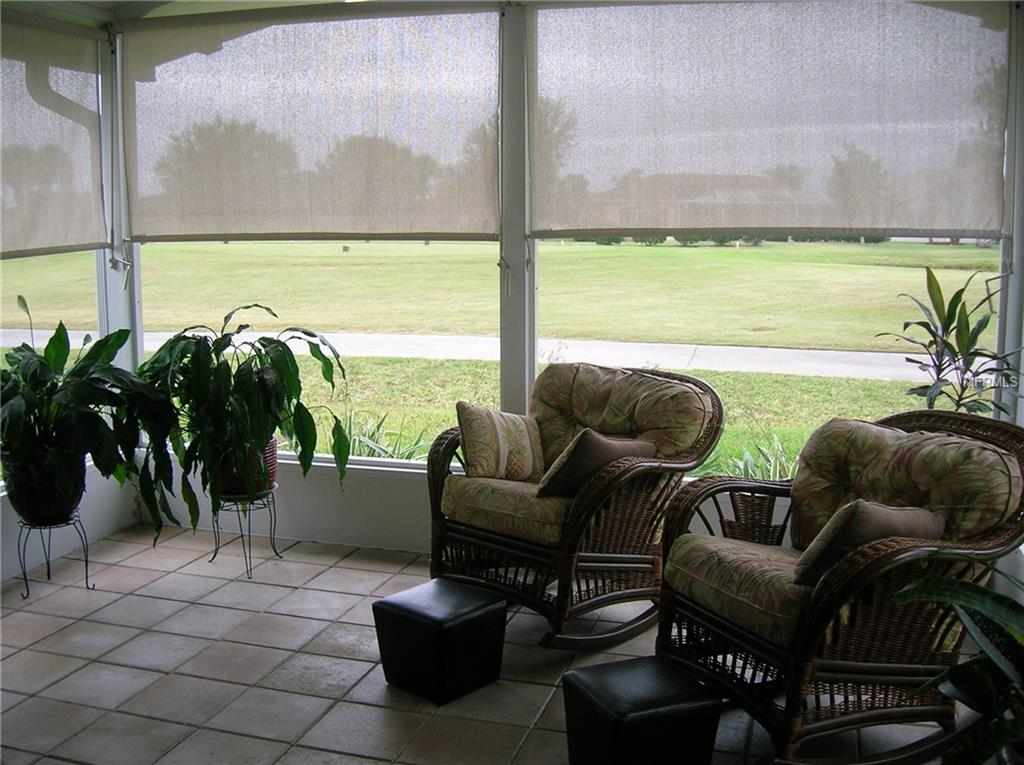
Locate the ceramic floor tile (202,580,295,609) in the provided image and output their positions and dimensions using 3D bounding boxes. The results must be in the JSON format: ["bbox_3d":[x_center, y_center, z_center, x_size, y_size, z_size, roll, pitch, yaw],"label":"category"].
[{"bbox_3d":[-1.102,0.897,4.201,0.315,0.012,0.315,2,8,16],"label":"ceramic floor tile"}]

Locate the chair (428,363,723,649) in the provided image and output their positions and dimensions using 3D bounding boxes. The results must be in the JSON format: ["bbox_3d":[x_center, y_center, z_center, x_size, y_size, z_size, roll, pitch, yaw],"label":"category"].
[{"bbox_3d":[0.247,0.457,3.959,0.783,0.912,0.921,8,10,41],"label":"chair"}]

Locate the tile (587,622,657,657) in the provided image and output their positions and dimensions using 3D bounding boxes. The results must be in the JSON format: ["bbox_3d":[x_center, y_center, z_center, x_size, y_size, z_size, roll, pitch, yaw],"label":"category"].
[{"bbox_3d":[0.439,0.971,3.806,0.320,0.010,0.320,2,8,15],"label":"tile"}]

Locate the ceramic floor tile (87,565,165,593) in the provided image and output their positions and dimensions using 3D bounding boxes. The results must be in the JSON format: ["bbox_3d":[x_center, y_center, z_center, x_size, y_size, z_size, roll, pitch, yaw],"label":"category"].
[{"bbox_3d":[-1.721,0.874,4.428,0.320,0.010,0.320,2,8,15],"label":"ceramic floor tile"}]

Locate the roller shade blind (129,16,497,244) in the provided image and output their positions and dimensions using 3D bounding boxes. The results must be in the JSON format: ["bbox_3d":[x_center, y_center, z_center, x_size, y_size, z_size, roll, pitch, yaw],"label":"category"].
[{"bbox_3d":[-0.999,-1.194,4.775,1.950,1.030,0.050,2,8,16],"label":"roller shade blind"}]

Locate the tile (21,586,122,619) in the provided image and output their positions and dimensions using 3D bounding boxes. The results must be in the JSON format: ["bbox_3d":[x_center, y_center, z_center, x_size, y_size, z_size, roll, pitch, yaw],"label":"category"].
[{"bbox_3d":[-1.797,0.907,4.125,0.320,0.010,0.320,2,8,15],"label":"tile"}]

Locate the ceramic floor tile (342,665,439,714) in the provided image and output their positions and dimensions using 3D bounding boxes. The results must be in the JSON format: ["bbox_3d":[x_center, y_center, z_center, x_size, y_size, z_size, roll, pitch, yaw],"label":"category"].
[{"bbox_3d":[-0.357,1.022,3.355,0.320,0.010,0.320,2,8,15],"label":"ceramic floor tile"}]

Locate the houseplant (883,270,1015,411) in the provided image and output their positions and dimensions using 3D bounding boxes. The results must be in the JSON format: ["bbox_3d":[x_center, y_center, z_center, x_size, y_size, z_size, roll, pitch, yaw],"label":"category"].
[{"bbox_3d":[1.716,0.251,3.944,0.600,1.400,0.580,2,8,15],"label":"houseplant"}]

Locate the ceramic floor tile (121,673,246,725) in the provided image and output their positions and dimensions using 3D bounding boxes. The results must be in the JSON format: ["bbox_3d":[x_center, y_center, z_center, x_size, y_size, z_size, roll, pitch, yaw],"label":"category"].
[{"bbox_3d":[-1.012,0.989,3.121,0.295,0.010,0.295,3,7,15],"label":"ceramic floor tile"}]

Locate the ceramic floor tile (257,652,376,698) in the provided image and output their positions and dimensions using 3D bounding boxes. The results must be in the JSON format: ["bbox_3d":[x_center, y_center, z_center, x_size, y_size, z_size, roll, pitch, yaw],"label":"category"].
[{"bbox_3d":[-0.666,1.007,3.444,0.320,0.010,0.320,2,8,15],"label":"ceramic floor tile"}]

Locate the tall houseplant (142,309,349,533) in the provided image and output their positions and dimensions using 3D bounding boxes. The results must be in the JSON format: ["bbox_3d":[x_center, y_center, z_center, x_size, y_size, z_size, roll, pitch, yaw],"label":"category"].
[{"bbox_3d":[-1.164,0.152,4.355,0.900,0.941,0.850,-1,7,-15],"label":"tall houseplant"}]

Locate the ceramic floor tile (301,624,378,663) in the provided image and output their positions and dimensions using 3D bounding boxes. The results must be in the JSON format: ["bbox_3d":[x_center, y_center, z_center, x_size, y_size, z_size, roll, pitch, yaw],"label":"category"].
[{"bbox_3d":[-0.583,0.972,3.754,0.320,0.010,0.320,2,8,15],"label":"ceramic floor tile"}]

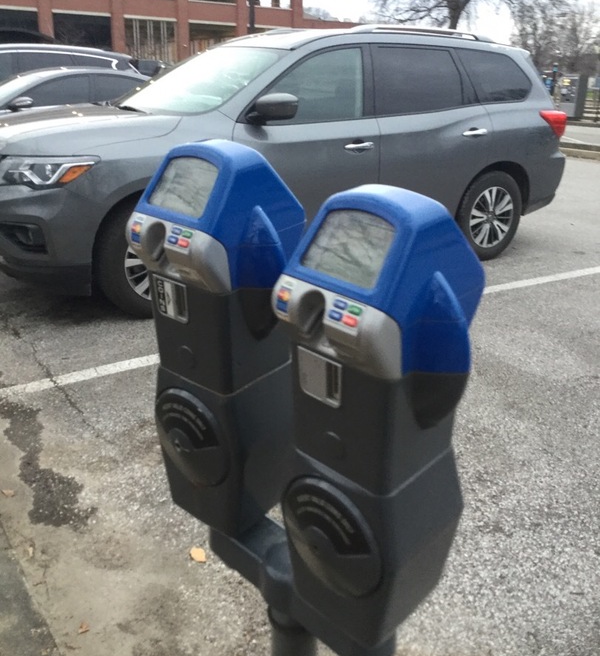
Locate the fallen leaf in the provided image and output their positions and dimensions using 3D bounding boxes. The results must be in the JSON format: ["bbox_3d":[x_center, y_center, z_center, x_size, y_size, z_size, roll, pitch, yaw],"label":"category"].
[{"bbox_3d":[-0.327,0.718,2.277,0.045,0.012,0.079,-7,20,-24],"label":"fallen leaf"}]

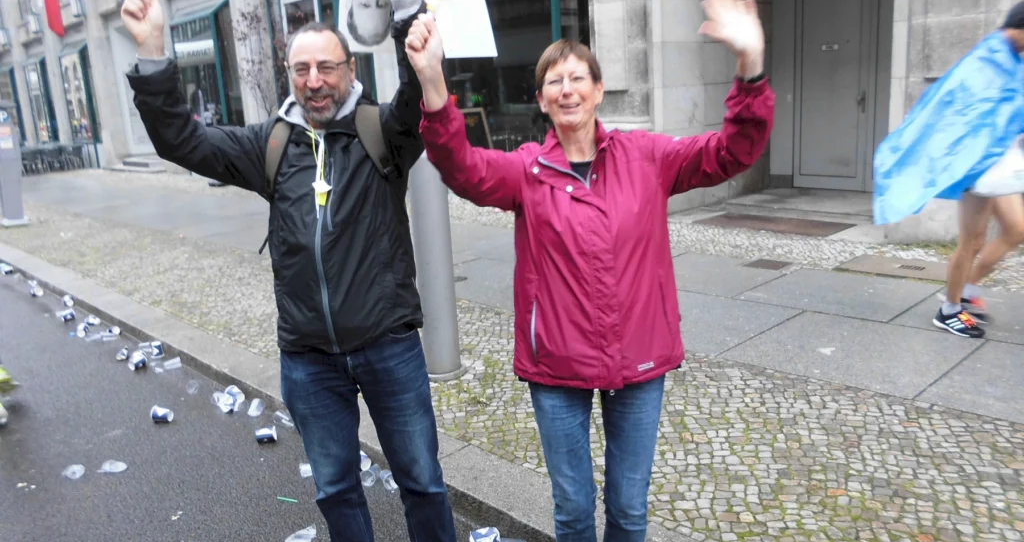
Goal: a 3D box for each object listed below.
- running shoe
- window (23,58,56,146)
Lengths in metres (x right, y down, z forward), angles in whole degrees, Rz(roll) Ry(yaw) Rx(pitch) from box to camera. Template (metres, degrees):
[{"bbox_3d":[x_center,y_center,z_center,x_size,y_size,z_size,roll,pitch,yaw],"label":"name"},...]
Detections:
[{"bbox_3d":[2.418,0.267,4.158,0.100,0.110,0.275,-16,26,-42],"label":"running shoe"},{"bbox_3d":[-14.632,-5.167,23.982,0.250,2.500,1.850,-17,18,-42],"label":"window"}]

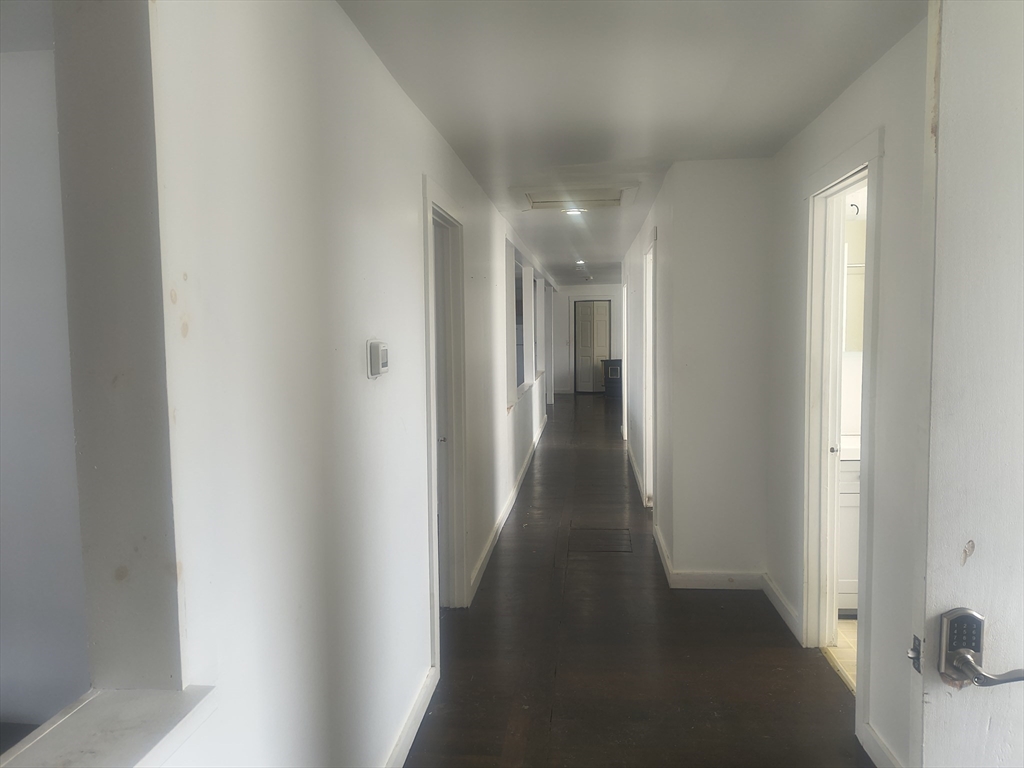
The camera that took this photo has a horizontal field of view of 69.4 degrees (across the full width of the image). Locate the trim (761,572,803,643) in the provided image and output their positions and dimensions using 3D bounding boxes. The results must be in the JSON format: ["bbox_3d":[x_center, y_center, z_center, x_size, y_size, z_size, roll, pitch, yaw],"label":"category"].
[{"bbox_3d":[1.399,1.152,3.853,0.020,0.090,0.665,0,4,6],"label":"trim"}]

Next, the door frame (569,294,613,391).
[{"bbox_3d":[1.764,-0.859,16.389,1.012,2.160,0.120,0,4,6],"label":"door frame"}]

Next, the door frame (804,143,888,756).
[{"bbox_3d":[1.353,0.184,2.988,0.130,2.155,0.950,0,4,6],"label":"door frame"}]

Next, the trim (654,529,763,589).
[{"bbox_3d":[1.216,1.089,4.709,0.525,0.090,1.025,0,4,6],"label":"trim"}]

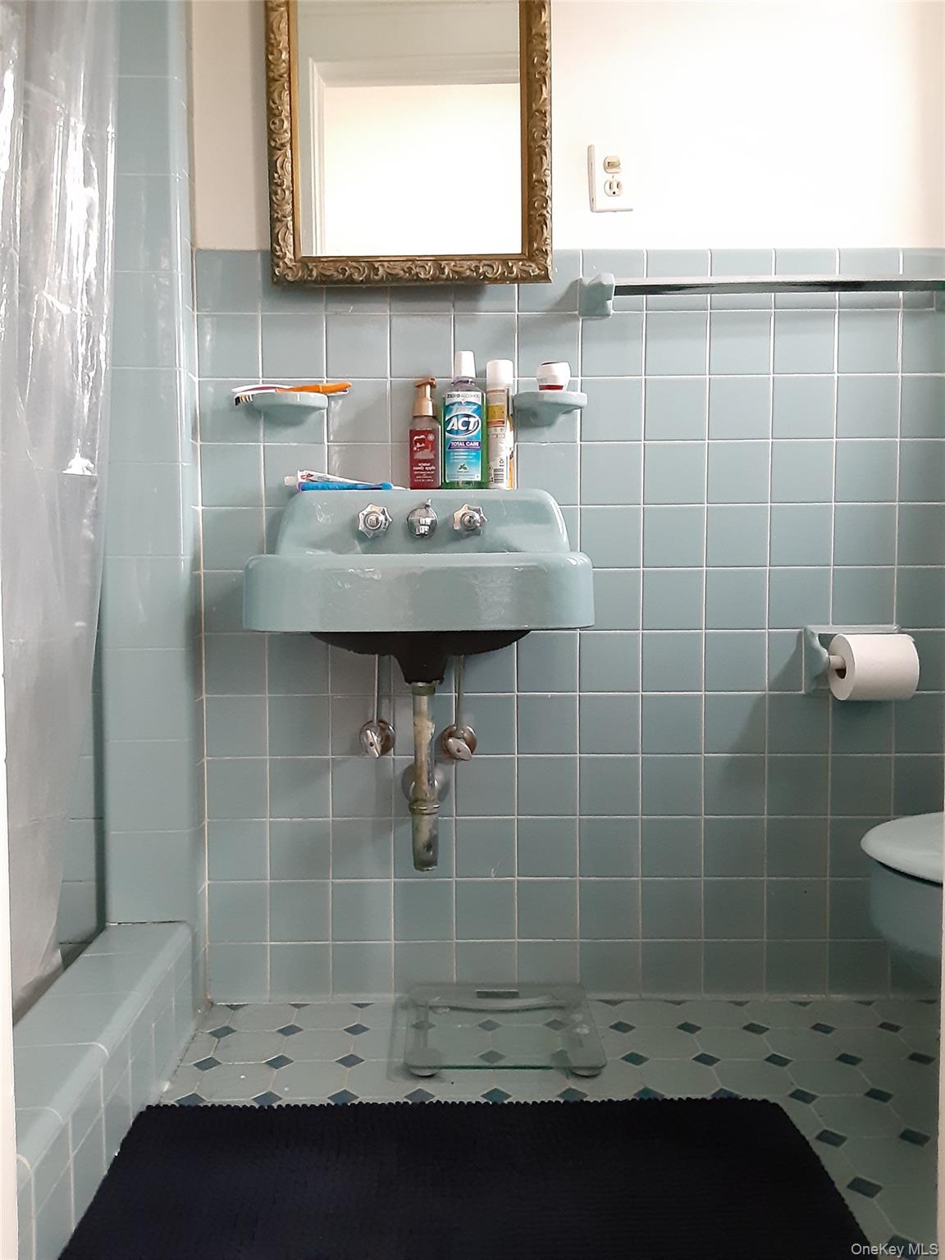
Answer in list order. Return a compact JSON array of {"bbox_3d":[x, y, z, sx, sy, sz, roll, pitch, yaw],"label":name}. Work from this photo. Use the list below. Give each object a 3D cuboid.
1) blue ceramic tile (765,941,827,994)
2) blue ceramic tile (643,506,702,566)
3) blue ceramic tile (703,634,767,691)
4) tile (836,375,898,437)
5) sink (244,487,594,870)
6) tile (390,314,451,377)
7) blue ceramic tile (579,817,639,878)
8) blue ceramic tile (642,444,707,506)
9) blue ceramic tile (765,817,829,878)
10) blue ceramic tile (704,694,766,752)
[{"bbox_3d":[0.579,0.604,1.752,0.108,0.098,0.010,0,3,0],"label":"blue ceramic tile"},{"bbox_3d":[0.348,-0.162,1.706,0.107,0.107,0.010,0,3,0],"label":"blue ceramic tile"},{"bbox_3d":[0.460,0.056,1.726,0.108,0.108,0.009,0,3,0],"label":"blue ceramic tile"},{"bbox_3d":[0.679,-0.385,1.690,0.108,0.108,0.009,0,3,0],"label":"tile"},{"bbox_3d":[-0.072,0.071,1.502,0.487,0.586,0.435,0,3,1],"label":"sink"},{"bbox_3d":[-0.088,-0.486,1.690,0.108,0.108,0.009,0,3,1],"label":"tile"},{"bbox_3d":[0.244,0.387,1.750,0.108,0.108,0.009,0,3,0],"label":"blue ceramic tile"},{"bbox_3d":[0.349,-0.269,1.698,0.108,0.108,0.009,0,3,1],"label":"blue ceramic tile"},{"bbox_3d":[0.572,0.384,1.734,0.108,0.108,0.009,0,3,0],"label":"blue ceramic tile"},{"bbox_3d":[0.463,0.166,1.730,0.108,0.108,0.010,0,3,0],"label":"blue ceramic tile"}]

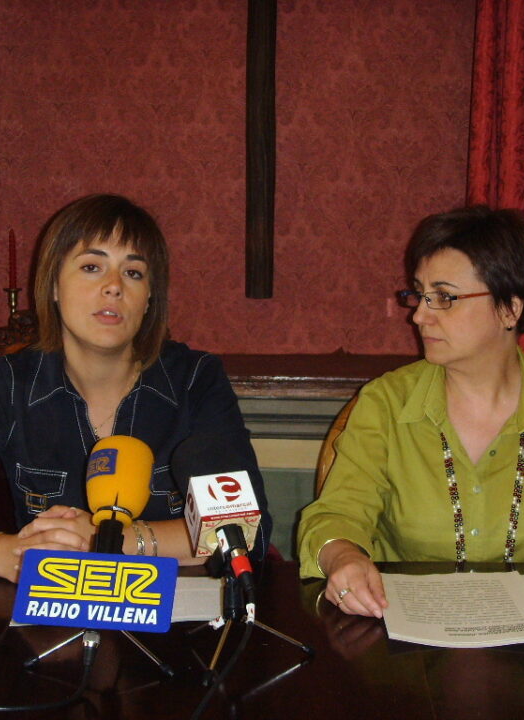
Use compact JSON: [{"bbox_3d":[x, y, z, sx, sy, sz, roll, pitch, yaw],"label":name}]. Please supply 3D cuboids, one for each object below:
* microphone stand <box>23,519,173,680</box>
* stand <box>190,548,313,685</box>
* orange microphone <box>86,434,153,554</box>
[{"bbox_3d":[-0.178,0.262,1.584,0.170,0.148,0.160,1,6,0],"label":"microphone stand"},{"bbox_3d":[-0.017,0.278,1.573,0.155,0.122,0.170,1,6,0],"label":"stand"},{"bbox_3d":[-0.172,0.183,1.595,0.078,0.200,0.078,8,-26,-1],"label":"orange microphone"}]

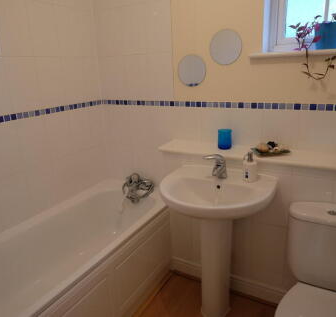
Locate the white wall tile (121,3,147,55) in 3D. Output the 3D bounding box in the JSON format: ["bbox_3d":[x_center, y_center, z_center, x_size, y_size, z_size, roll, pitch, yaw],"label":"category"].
[{"bbox_3d":[-0.239,-0.894,1.939,0.200,0.320,0.010,7,20,28],"label":"white wall tile"}]

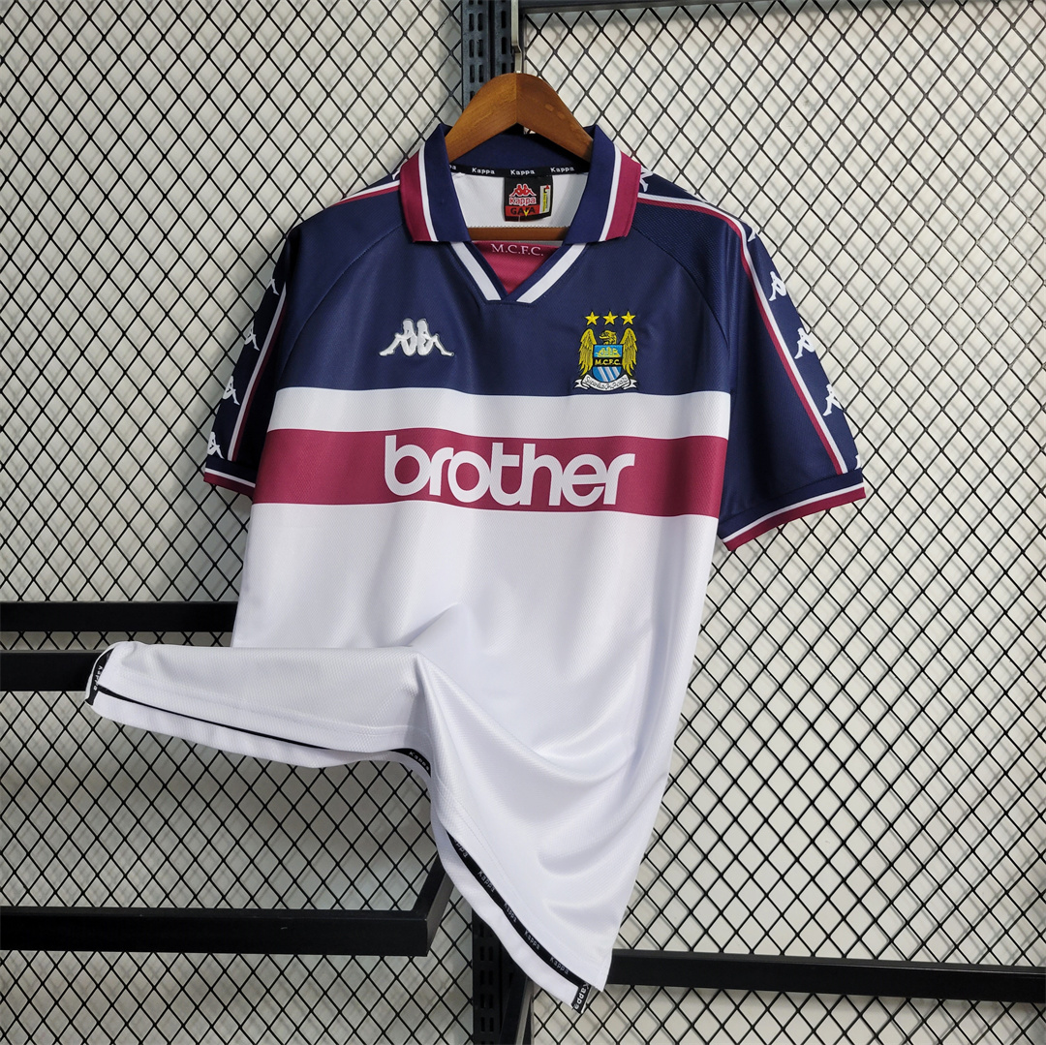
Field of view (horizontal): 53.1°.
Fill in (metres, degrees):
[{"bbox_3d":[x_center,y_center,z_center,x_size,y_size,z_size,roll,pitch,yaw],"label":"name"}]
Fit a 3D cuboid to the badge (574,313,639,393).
[{"bbox_3d":[0.078,-0.161,0.980,0.059,0.076,0.005,1,-2,12],"label":"badge"}]

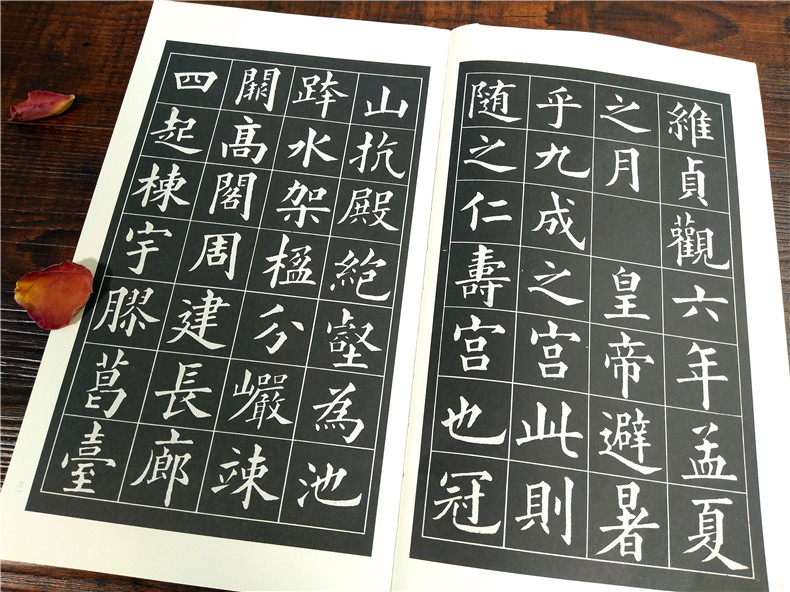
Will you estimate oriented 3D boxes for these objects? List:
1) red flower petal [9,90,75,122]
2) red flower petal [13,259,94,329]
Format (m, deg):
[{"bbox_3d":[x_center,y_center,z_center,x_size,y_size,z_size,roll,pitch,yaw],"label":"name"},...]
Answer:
[{"bbox_3d":[-0.202,-0.109,0.341,0.041,0.011,0.016,-12,71,-3],"label":"red flower petal"},{"bbox_3d":[-0.172,-0.001,0.300,0.042,0.013,0.037,1,71,1],"label":"red flower petal"}]

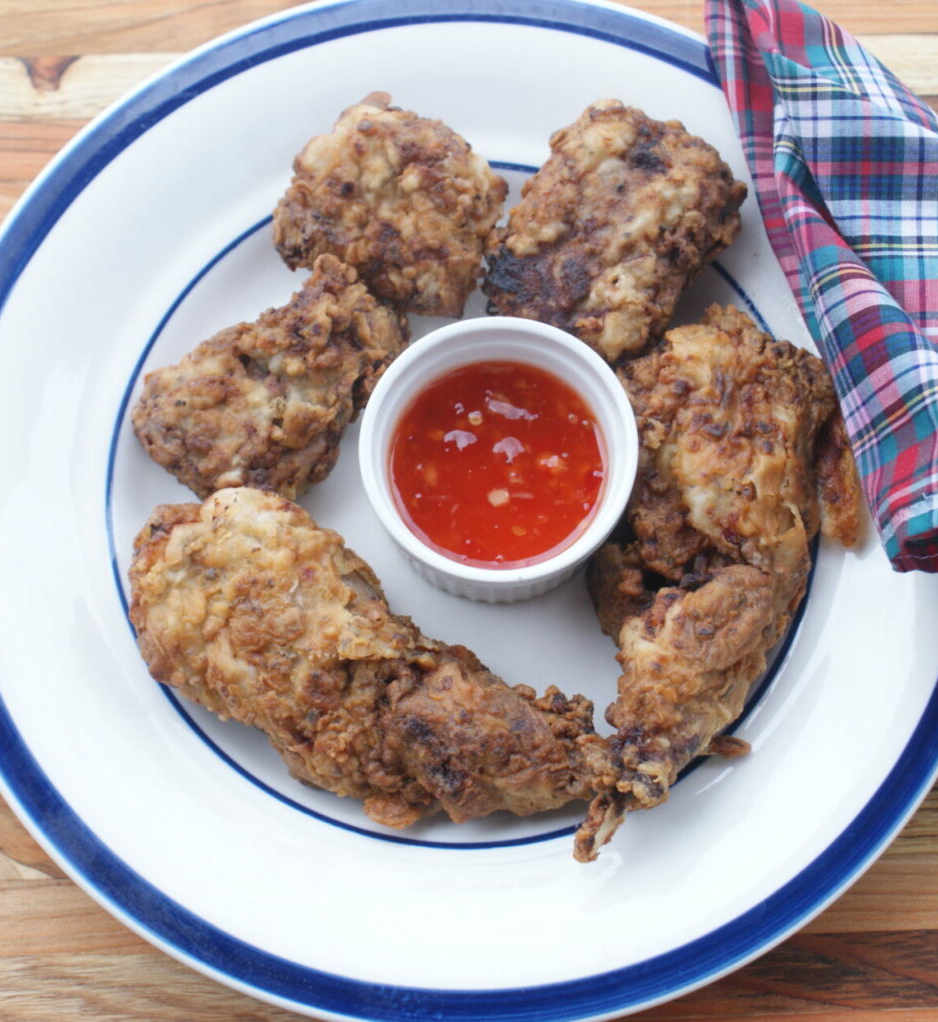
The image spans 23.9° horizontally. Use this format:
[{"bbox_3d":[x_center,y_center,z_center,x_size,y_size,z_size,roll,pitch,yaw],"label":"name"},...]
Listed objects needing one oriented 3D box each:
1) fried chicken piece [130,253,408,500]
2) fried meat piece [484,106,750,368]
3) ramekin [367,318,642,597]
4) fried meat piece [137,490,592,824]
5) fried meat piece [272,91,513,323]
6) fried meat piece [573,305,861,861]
[{"bbox_3d":[-0.049,-0.031,0.570,0.073,0.037,0.049,-38,78,-11],"label":"fried chicken piece"},{"bbox_3d":[0.037,-0.074,0.584,0.055,0.037,0.073,32,76,8],"label":"fried meat piece"},{"bbox_3d":[0.007,-0.011,0.567,0.069,0.037,0.069,0,74,-1],"label":"ramekin"},{"bbox_3d":[-0.029,0.039,0.546,0.131,0.045,0.058,32,76,8],"label":"fried meat piece"},{"bbox_3d":[-0.019,-0.083,0.585,0.059,0.038,0.054,23,75,5],"label":"fried meat piece"},{"bbox_3d":[0.063,0.018,0.552,0.066,0.048,0.147,12,74,2],"label":"fried meat piece"}]

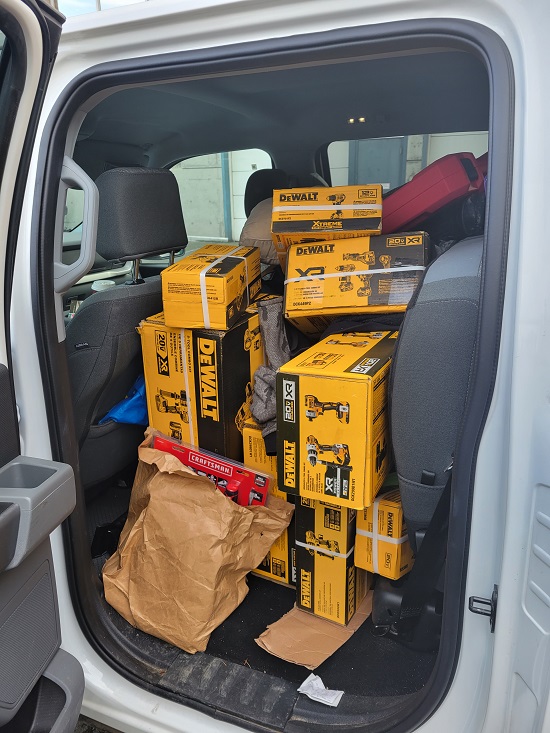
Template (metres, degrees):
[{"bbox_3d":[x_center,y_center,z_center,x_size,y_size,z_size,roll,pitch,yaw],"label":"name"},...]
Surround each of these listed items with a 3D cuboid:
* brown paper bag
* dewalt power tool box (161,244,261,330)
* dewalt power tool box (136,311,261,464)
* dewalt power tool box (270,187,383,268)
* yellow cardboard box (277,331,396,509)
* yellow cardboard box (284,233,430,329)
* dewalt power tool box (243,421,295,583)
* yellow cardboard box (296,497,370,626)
[{"bbox_3d":[-0.181,0.371,1.267,0.308,0.379,0.217,18,15,28],"label":"brown paper bag"},{"bbox_3d":[-0.154,-0.216,1.449,0.156,0.132,0.324,5,25,12],"label":"dewalt power tool box"},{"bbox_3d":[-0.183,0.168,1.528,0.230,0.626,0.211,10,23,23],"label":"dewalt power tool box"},{"bbox_3d":[0.154,-0.398,1.593,0.292,0.132,0.230,0,-11,8],"label":"dewalt power tool box"},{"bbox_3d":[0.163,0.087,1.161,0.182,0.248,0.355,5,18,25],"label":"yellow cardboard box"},{"bbox_3d":[0.257,-0.217,1.610,0.375,0.217,0.260,-1,-12,20],"label":"yellow cardboard box"},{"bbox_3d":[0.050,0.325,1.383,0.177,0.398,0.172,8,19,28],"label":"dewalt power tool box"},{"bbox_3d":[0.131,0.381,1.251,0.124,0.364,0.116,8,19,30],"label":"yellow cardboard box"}]

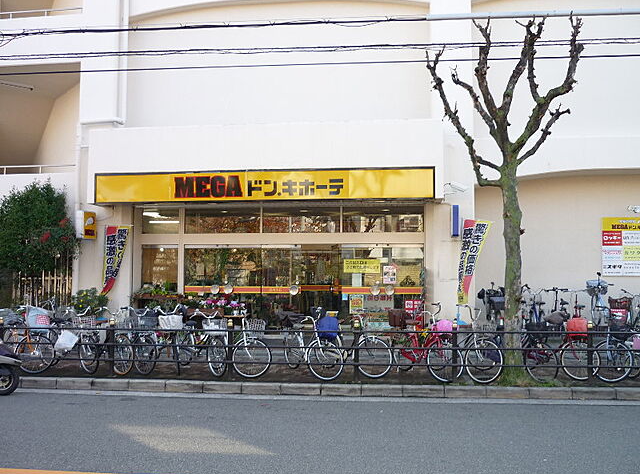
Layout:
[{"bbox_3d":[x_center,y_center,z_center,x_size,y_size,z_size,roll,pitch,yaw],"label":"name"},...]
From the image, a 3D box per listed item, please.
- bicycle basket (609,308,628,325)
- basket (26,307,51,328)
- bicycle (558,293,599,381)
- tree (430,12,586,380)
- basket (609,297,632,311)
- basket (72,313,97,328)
[{"bbox_3d":[5.333,1.420,10.900,0.330,0.280,0.270,1,-5,-17],"label":"bicycle basket"},{"bbox_3d":[-4.706,1.371,10.200,0.320,0.310,0.340,0,-3,0],"label":"basket"},{"bbox_3d":[3.901,1.724,10.059,0.580,1.100,1.760,2,-3,-25],"label":"bicycle"},{"bbox_3d":[3.040,-0.710,10.000,2.500,5.850,2.300,0,-3,-5],"label":"tree"},{"bbox_3d":[5.615,1.261,11.400,0.380,0.260,0.300,1,-5,-14],"label":"basket"},{"bbox_3d":[-3.899,1.415,10.100,0.350,0.250,0.280,3,-4,-44],"label":"basket"}]

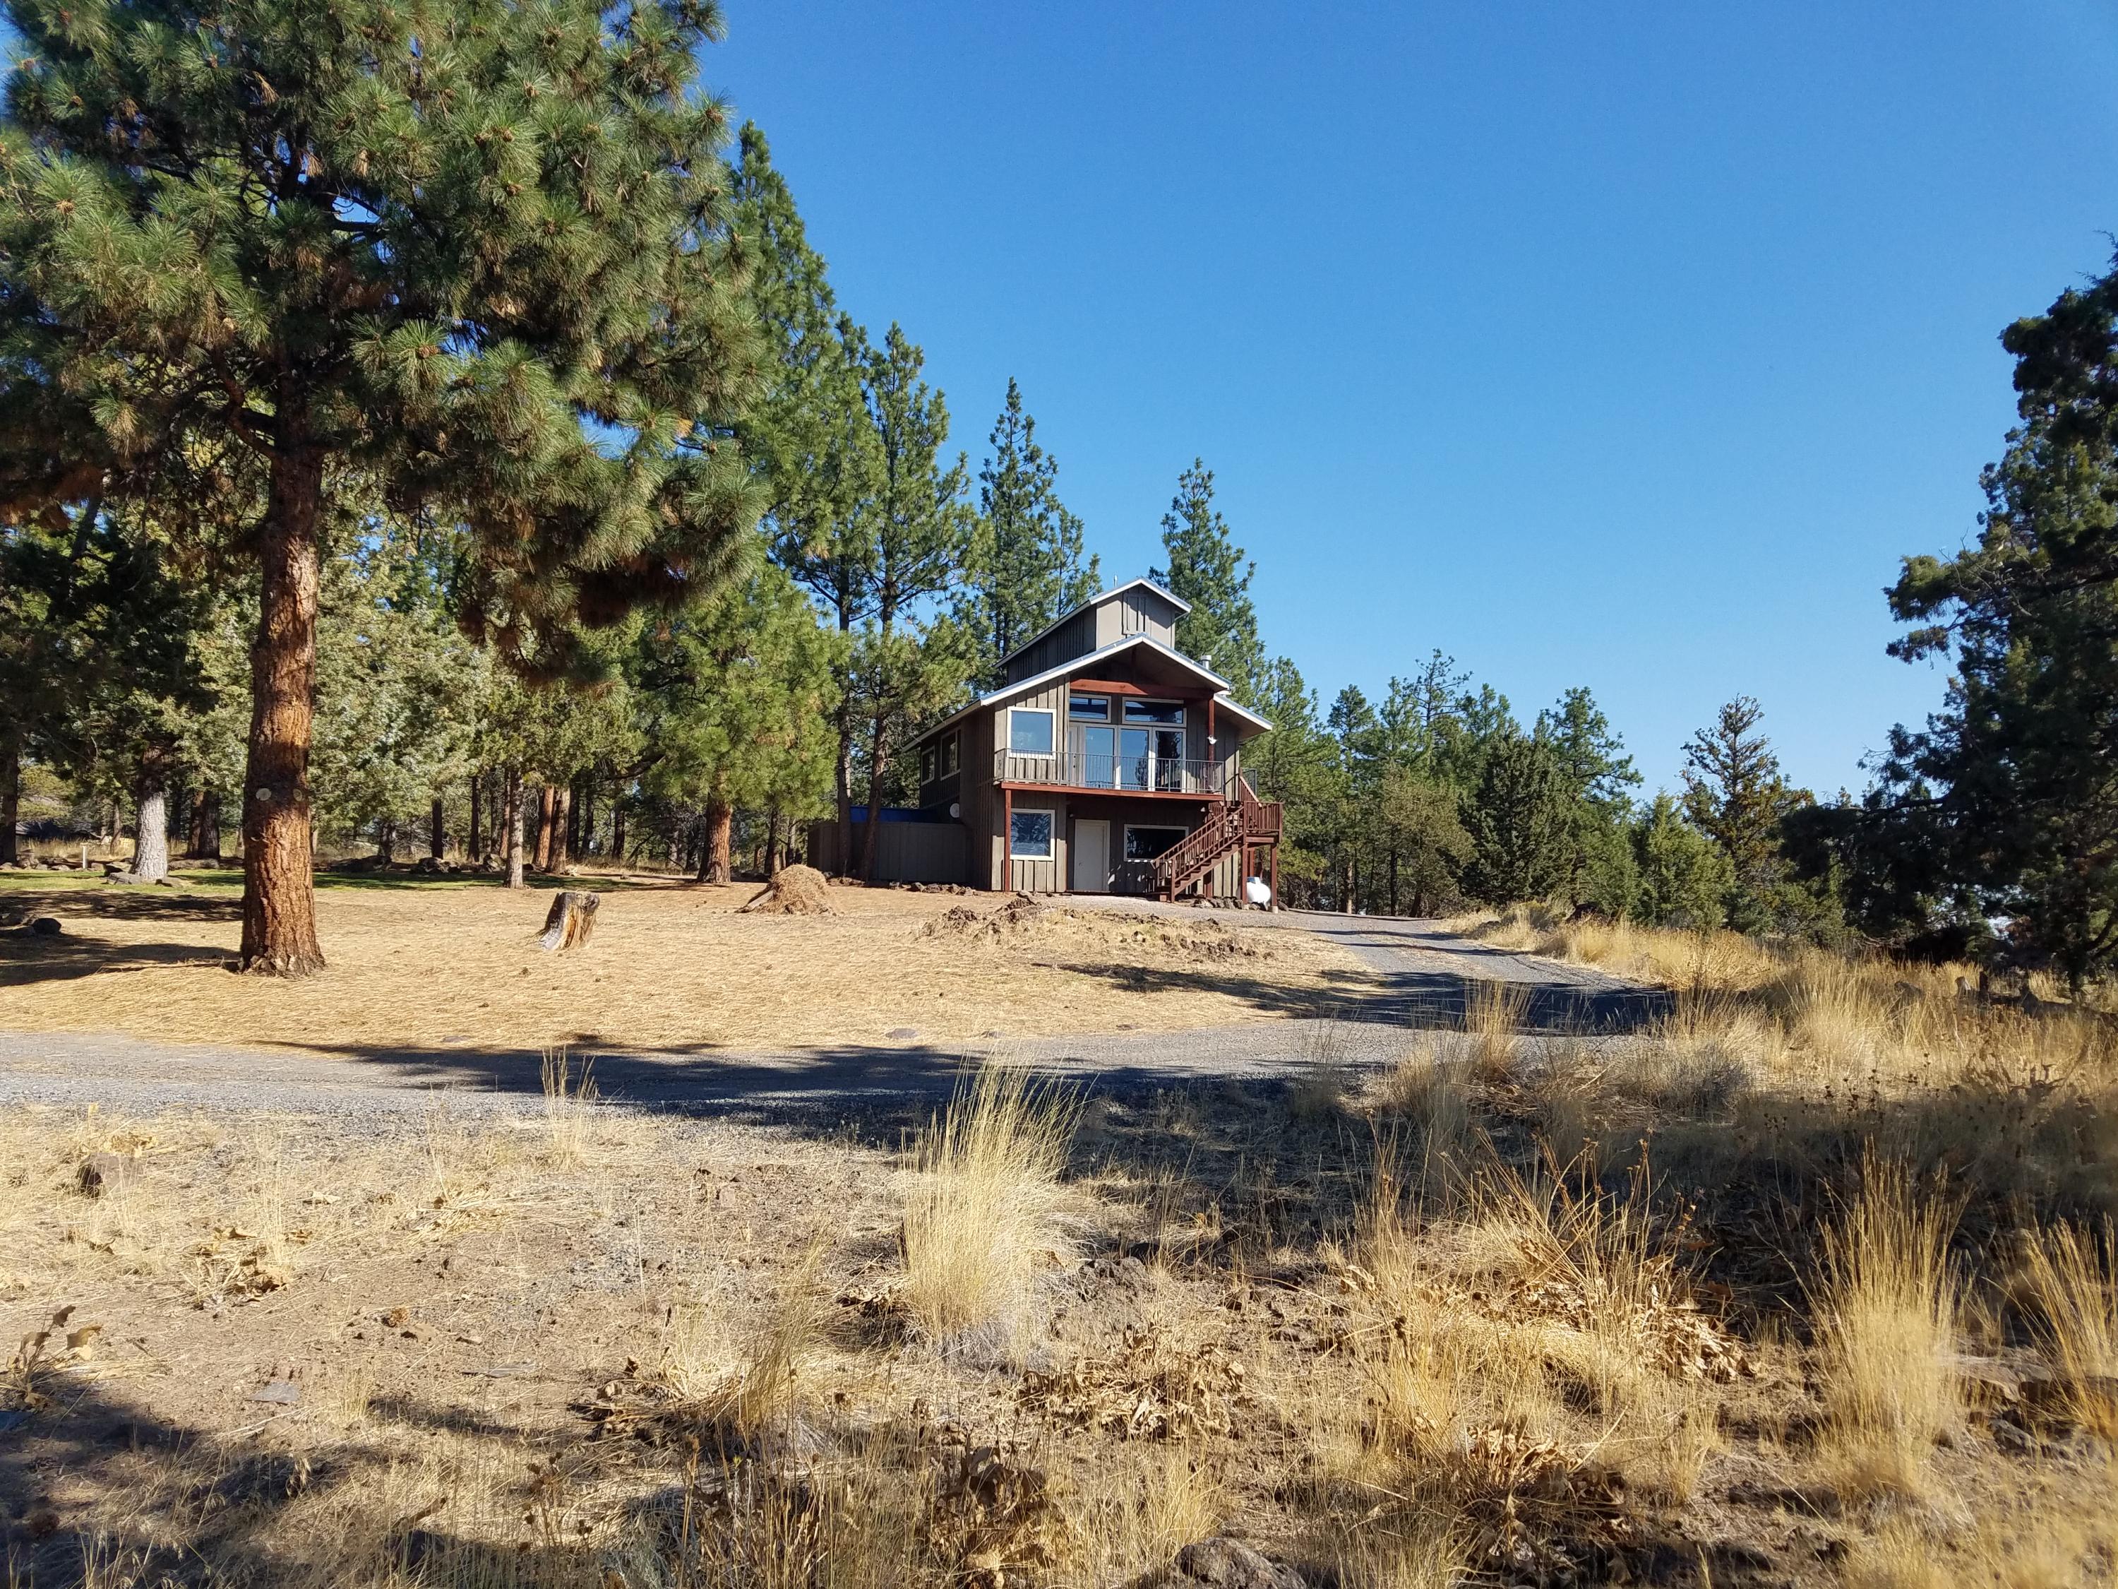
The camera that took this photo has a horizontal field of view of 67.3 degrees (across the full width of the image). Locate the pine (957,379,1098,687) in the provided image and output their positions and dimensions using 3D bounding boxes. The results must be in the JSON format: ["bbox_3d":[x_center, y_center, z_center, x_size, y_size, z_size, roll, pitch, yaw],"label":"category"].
[{"bbox_3d":[-1.741,-6.283,63.976,5.800,21.600,5.800,1,-6,-2],"label":"pine"}]

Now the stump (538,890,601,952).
[{"bbox_3d":[-6.332,1.635,20.600,0.780,0.780,0.760,3,-6,-17],"label":"stump"}]

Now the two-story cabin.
[{"bbox_3d":[0.770,-1.184,49.880,9.800,9.350,11.000,3,-6,-18],"label":"two-story cabin"}]

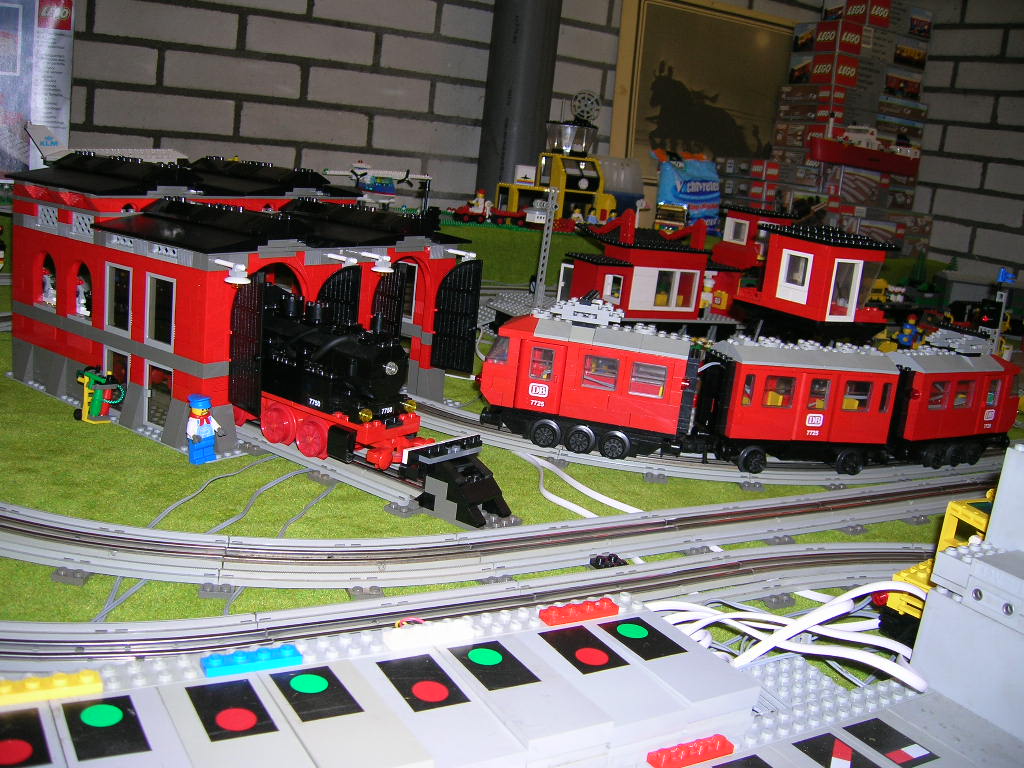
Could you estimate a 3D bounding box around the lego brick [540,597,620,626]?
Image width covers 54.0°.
[{"bbox_3d":[0.027,0.090,0.398,0.032,0.005,0.008,-2,15,-26],"label":"lego brick"}]

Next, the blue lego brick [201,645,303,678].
[{"bbox_3d":[-0.087,0.093,0.341,0.032,0.005,0.008,-2,15,-26],"label":"blue lego brick"}]

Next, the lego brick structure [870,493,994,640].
[{"bbox_3d":[0.219,0.090,0.488,0.078,0.058,0.042,-5,17,-37],"label":"lego brick structure"}]

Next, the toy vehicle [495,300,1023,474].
[{"bbox_3d":[0.191,0.001,0.705,0.430,0.103,0.105,3,14,-10],"label":"toy vehicle"}]

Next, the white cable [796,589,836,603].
[{"bbox_3d":[0.154,0.107,0.507,0.023,0.005,0.006,13,15,28],"label":"white cable"}]

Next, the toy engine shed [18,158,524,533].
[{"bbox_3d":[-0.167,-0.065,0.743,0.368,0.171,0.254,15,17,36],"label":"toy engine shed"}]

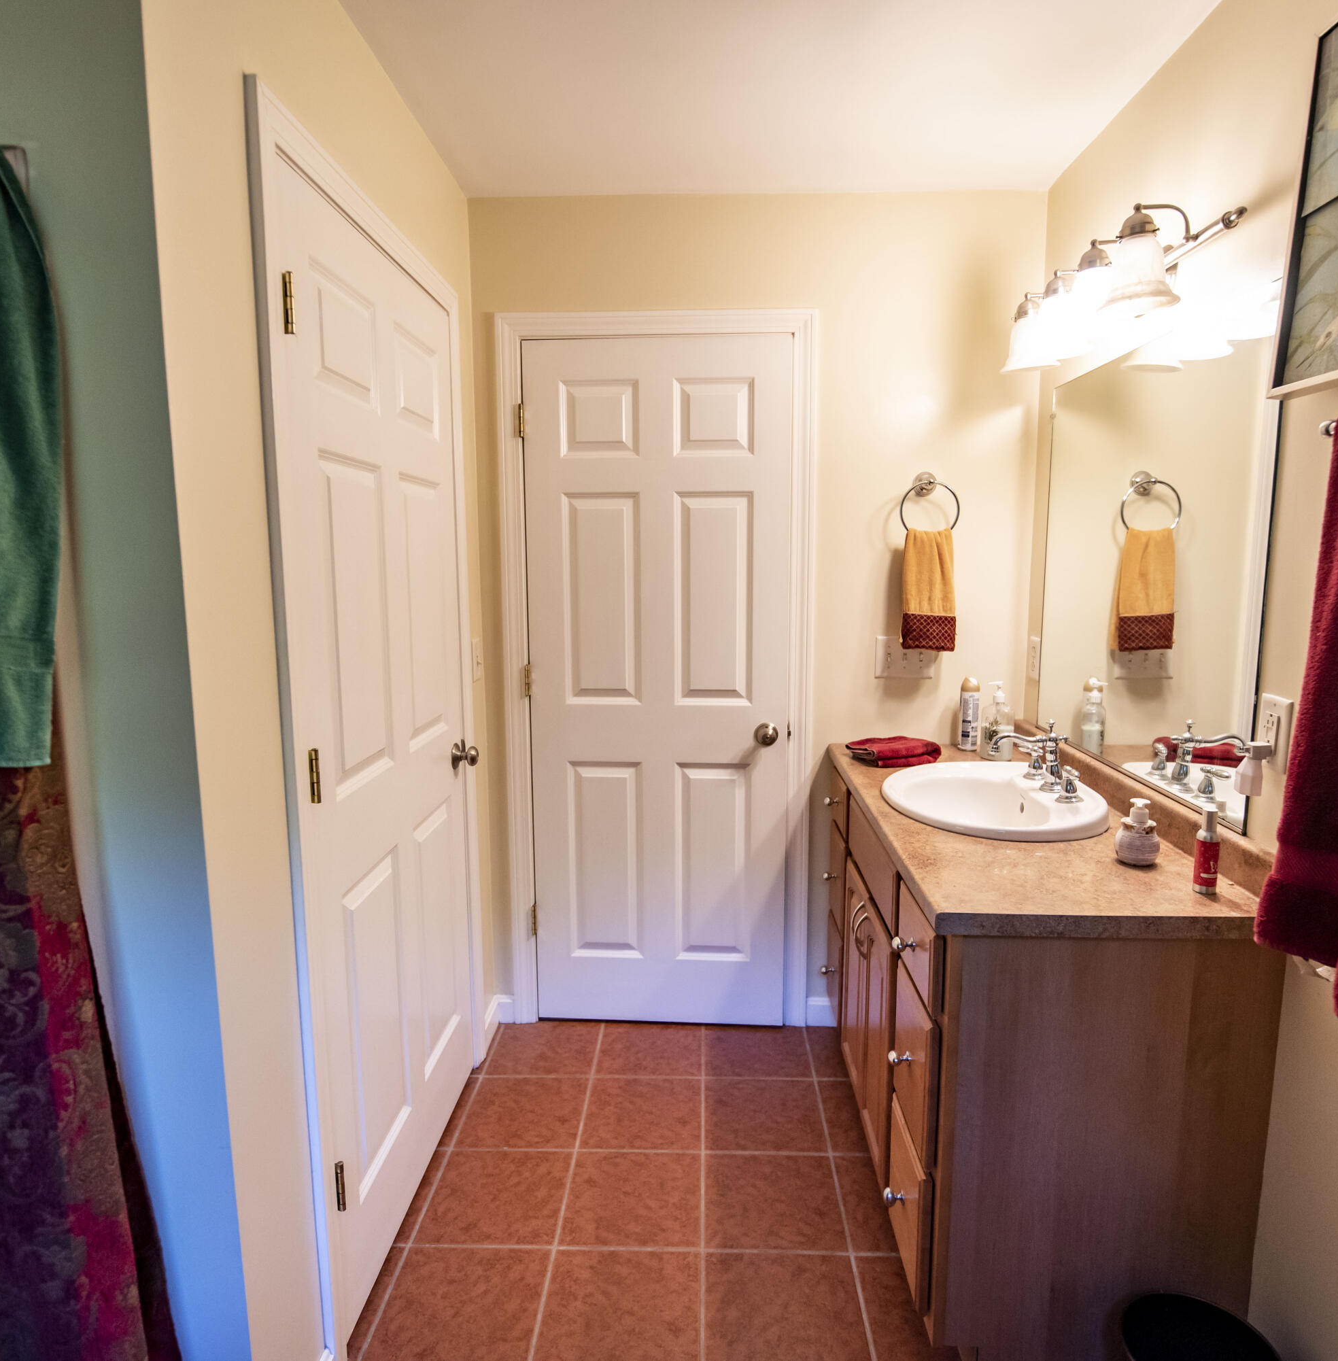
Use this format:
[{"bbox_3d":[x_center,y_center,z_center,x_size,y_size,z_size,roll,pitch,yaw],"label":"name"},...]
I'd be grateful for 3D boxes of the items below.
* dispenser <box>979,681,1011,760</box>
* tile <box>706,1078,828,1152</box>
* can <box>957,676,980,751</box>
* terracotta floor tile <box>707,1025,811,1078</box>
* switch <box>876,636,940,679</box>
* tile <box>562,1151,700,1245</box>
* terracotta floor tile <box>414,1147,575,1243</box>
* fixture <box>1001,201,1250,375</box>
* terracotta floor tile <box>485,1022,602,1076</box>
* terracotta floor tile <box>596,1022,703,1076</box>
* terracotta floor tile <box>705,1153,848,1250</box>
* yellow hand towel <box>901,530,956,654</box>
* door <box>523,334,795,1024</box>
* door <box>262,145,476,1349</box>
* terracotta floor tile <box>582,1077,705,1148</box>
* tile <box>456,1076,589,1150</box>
[{"bbox_3d":[0.896,0.112,2.320,0.068,0.212,0.086,-4,8,-28],"label":"dispenser"},{"bbox_3d":[0.240,1.124,2.190,0.301,0.010,0.301,0,7,2],"label":"tile"},{"bbox_3d":[0.853,0.093,2.410,0.053,0.207,0.053,0,7,2],"label":"can"},{"bbox_3d":[0.251,1.087,2.485,0.301,0.010,0.290,0,7,2],"label":"terracotta floor tile"},{"bbox_3d":[0.678,-0.066,2.451,0.163,0.118,0.012,0,7,2],"label":"switch"},{"bbox_3d":[-0.076,1.161,1.902,0.301,0.010,0.301,0,7,2],"label":"tile"},{"bbox_3d":[-0.384,1.172,1.929,0.302,0.010,0.302,0,8,2],"label":"terracotta floor tile"},{"bbox_3d":[0.897,-0.802,1.794,0.222,0.190,0.860,0,8,2],"label":"fixture"},{"bbox_3d":[-0.363,1.094,2.520,0.302,0.010,0.280,0,8,2],"label":"terracotta floor tile"},{"bbox_3d":[-0.055,1.094,2.509,0.302,0.010,0.280,0,8,2],"label":"terracotta floor tile"},{"bbox_3d":[0.229,1.161,1.891,0.301,0.010,0.301,0,7,2],"label":"terracotta floor tile"},{"bbox_3d":[0.723,-0.252,2.370,0.151,0.340,0.055,0,7,2],"label":"yellow hand towel"},{"bbox_3d":[-0.028,0.046,2.515,0.752,2.027,0.042,0,7,2],"label":"door"},{"bbox_3d":[-0.585,0.149,1.834,0.036,2.030,0.856,0,8,3],"label":"door"},{"bbox_3d":[-0.065,1.124,2.201,0.301,0.010,0.301,0,7,2],"label":"terracotta floor tile"},{"bbox_3d":[-0.373,1.132,2.230,0.302,0.010,0.302,0,8,2],"label":"tile"}]

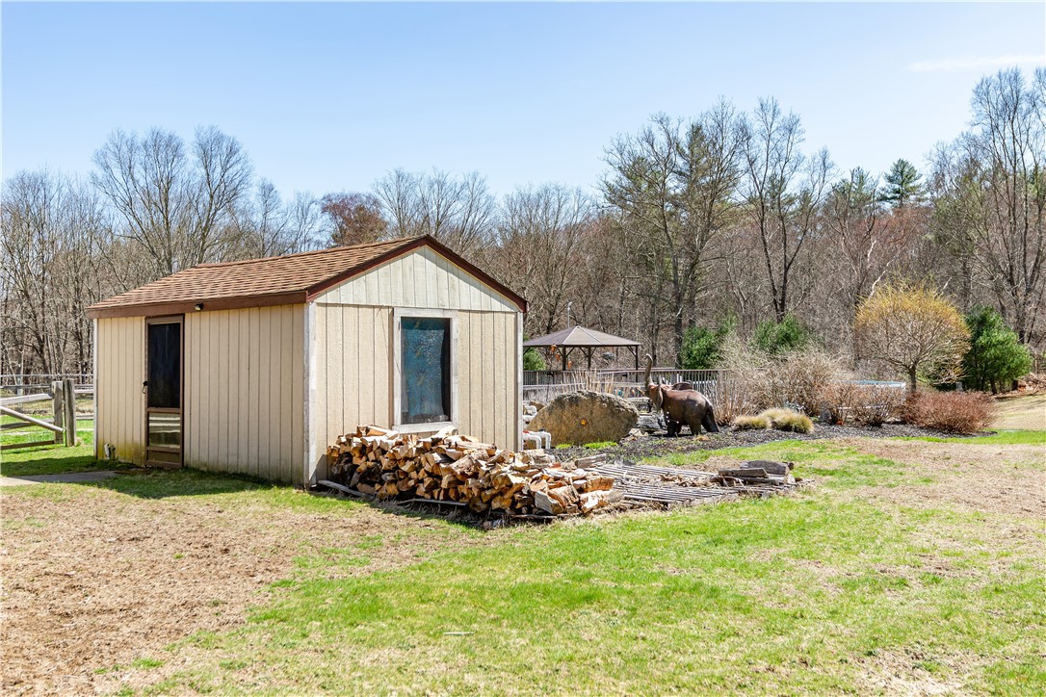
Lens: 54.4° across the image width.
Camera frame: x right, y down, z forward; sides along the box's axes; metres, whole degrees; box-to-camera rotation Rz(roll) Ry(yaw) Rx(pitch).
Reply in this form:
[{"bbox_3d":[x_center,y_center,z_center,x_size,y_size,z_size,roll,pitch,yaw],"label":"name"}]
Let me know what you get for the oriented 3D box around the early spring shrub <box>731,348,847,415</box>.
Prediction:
[{"bbox_3d":[5.558,0.746,21.300,2.450,1.500,2.100,0,-1,15],"label":"early spring shrub"}]

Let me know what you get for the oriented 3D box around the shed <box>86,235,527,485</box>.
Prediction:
[{"bbox_3d":[-2.963,0.104,13.345,5.166,2.759,3.303,-1,-1,43],"label":"shed"}]

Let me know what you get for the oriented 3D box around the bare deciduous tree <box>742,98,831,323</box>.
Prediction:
[{"bbox_3d":[14.507,-6.070,56.000,4.900,15.737,4.700,0,-1,15],"label":"bare deciduous tree"}]

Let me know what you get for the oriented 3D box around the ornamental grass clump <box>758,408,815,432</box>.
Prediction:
[{"bbox_3d":[4.550,1.220,17.500,0.950,0.420,0.850,0,0,0],"label":"ornamental grass clump"}]

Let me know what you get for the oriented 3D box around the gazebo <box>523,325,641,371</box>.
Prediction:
[{"bbox_3d":[2.015,0.513,37.000,3.400,2.709,3.400,0,-1,-28],"label":"gazebo"}]

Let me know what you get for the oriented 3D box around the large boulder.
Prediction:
[{"bbox_3d":[0.888,1.036,15.750,1.760,0.880,0.950,0,-1,3],"label":"large boulder"}]

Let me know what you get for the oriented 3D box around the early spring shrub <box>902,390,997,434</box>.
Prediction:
[{"bbox_3d":[7.477,1.068,17.800,1.600,0.760,1.350,-1,-1,23],"label":"early spring shrub"}]

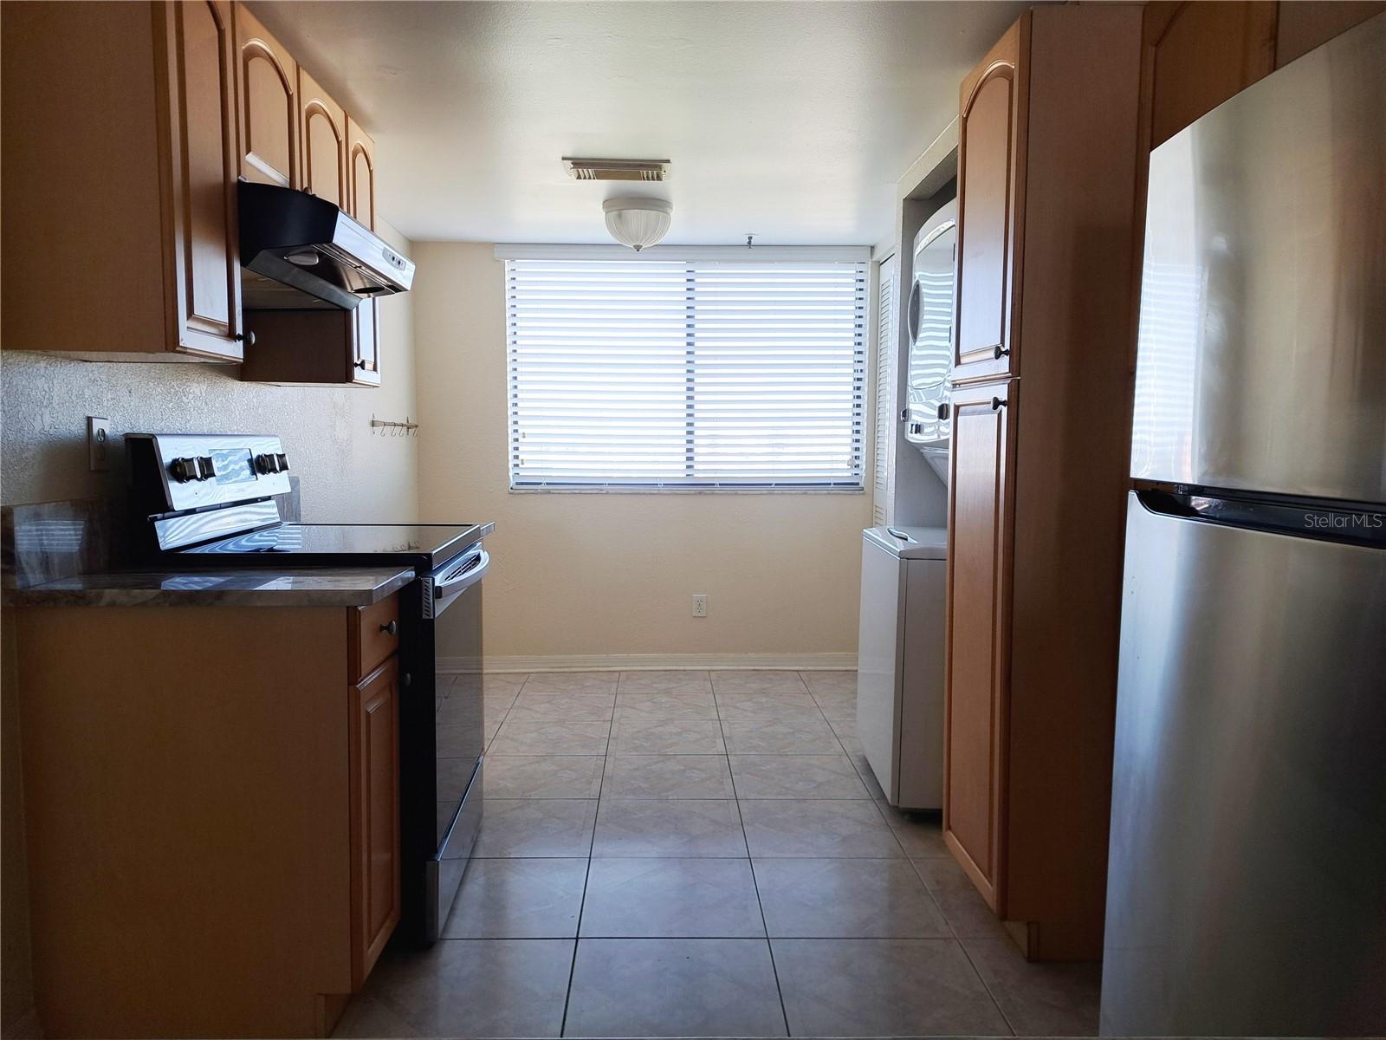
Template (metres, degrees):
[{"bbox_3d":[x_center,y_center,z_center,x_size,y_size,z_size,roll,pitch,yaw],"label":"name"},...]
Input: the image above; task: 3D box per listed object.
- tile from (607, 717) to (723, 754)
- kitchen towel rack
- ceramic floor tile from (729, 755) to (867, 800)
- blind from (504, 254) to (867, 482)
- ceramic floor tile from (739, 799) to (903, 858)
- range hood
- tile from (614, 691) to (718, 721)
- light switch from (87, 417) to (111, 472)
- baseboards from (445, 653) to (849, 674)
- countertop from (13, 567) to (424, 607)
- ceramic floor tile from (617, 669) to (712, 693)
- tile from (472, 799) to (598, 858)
[{"bbox_3d":[-0.106,0.887,3.898,0.457,0.010,0.457,1,5,-2],"label":"tile"},{"bbox_3d":[-1.318,-0.414,4.245,0.060,0.096,0.740,0,5,-2],"label":"kitchen towel rack"},{"bbox_3d":[0.367,0.920,3.438,0.455,0.010,0.455,0,4,-2],"label":"ceramic floor tile"},{"bbox_3d":[-0.024,-0.731,4.822,1.815,1.152,0.060,0,5,-2],"label":"blind"},{"bbox_3d":[0.384,0.953,2.979,0.453,0.010,0.450,0,5,-2],"label":"ceramic floor tile"},{"bbox_3d":[-1.060,-0.680,2.475,0.500,0.185,0.745,0,4,-2],"label":"range hood"},{"bbox_3d":[-0.122,0.848,4.333,0.455,0.010,0.455,0,4,-2],"label":"tile"},{"bbox_3d":[-1.261,-0.161,2.048,0.008,0.117,0.073,0,4,-2],"label":"light switch"},{"bbox_3d":[-0.253,0.739,4.930,2.244,0.087,0.015,0,5,-2],"label":"baseboards"},{"bbox_3d":[-0.934,0.129,1.939,0.663,0.032,0.334,1,5,-2],"label":"countertop"},{"bbox_3d":[-0.137,0.803,4.752,0.453,0.010,0.450,0,5,-2],"label":"ceramic floor tile"},{"bbox_3d":[-0.530,0.948,2.950,0.455,0.010,0.455,0,4,-2],"label":"tile"}]

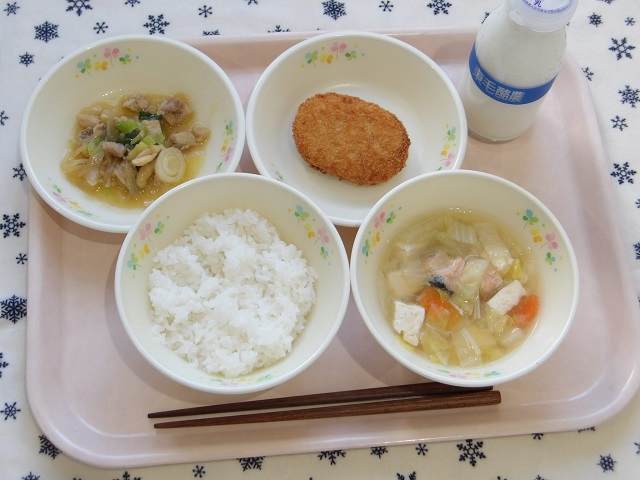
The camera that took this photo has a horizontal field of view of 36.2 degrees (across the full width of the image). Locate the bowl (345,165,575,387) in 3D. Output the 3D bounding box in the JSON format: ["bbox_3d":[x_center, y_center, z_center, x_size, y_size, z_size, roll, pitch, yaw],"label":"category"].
[{"bbox_3d":[0.086,0.031,0.620,0.139,0.060,0.139,1,68,-3],"label":"bowl"}]

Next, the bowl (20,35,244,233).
[{"bbox_3d":[-0.123,-0.065,0.659,0.147,0.038,0.147,1,68,-3],"label":"bowl"}]

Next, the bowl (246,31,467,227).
[{"bbox_3d":[0.024,-0.070,0.669,0.147,0.038,0.147,1,68,-3],"label":"bowl"}]

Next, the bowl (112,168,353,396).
[{"bbox_3d":[-0.053,0.034,0.612,0.139,0.060,0.139,1,68,-3],"label":"bowl"}]

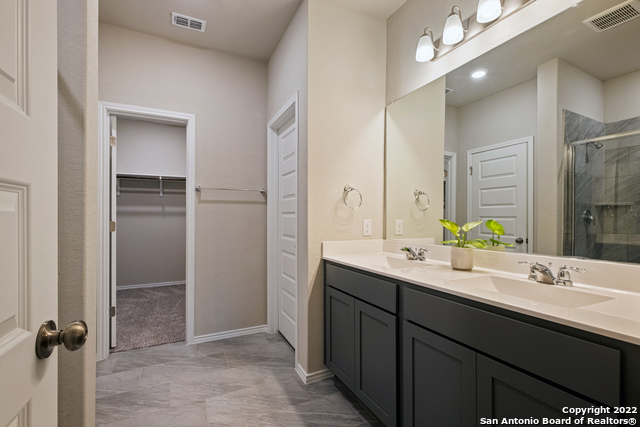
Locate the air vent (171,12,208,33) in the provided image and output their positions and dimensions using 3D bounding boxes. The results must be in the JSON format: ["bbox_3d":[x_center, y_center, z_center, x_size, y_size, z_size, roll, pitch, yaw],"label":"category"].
[{"bbox_3d":[-1.066,-1.560,2.178,0.247,0.016,0.148,0,-1,-25],"label":"air vent"}]

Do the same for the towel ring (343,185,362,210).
[{"bbox_3d":[0.237,-0.112,1.944,0.155,0.168,0.080,0,-1,-25],"label":"towel ring"}]

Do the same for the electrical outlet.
[{"bbox_3d":[0.368,0.111,2.050,0.073,0.119,0.010,0,-1,-25],"label":"electrical outlet"}]

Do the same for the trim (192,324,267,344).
[{"bbox_3d":[-0.841,1.157,2.566,0.680,0.073,0.015,0,-1,-24],"label":"trim"}]

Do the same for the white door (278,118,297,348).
[{"bbox_3d":[-0.244,0.175,2.393,0.037,2.020,0.710,0,-1,-27],"label":"white door"}]

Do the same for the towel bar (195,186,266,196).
[{"bbox_3d":[-0.836,-0.221,2.538,0.628,0.045,0.075,0,-1,-24],"label":"towel bar"}]

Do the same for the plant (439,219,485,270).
[{"bbox_3d":[0.796,0.170,1.490,0.200,0.277,0.190,0,-1,-26],"label":"plant"}]

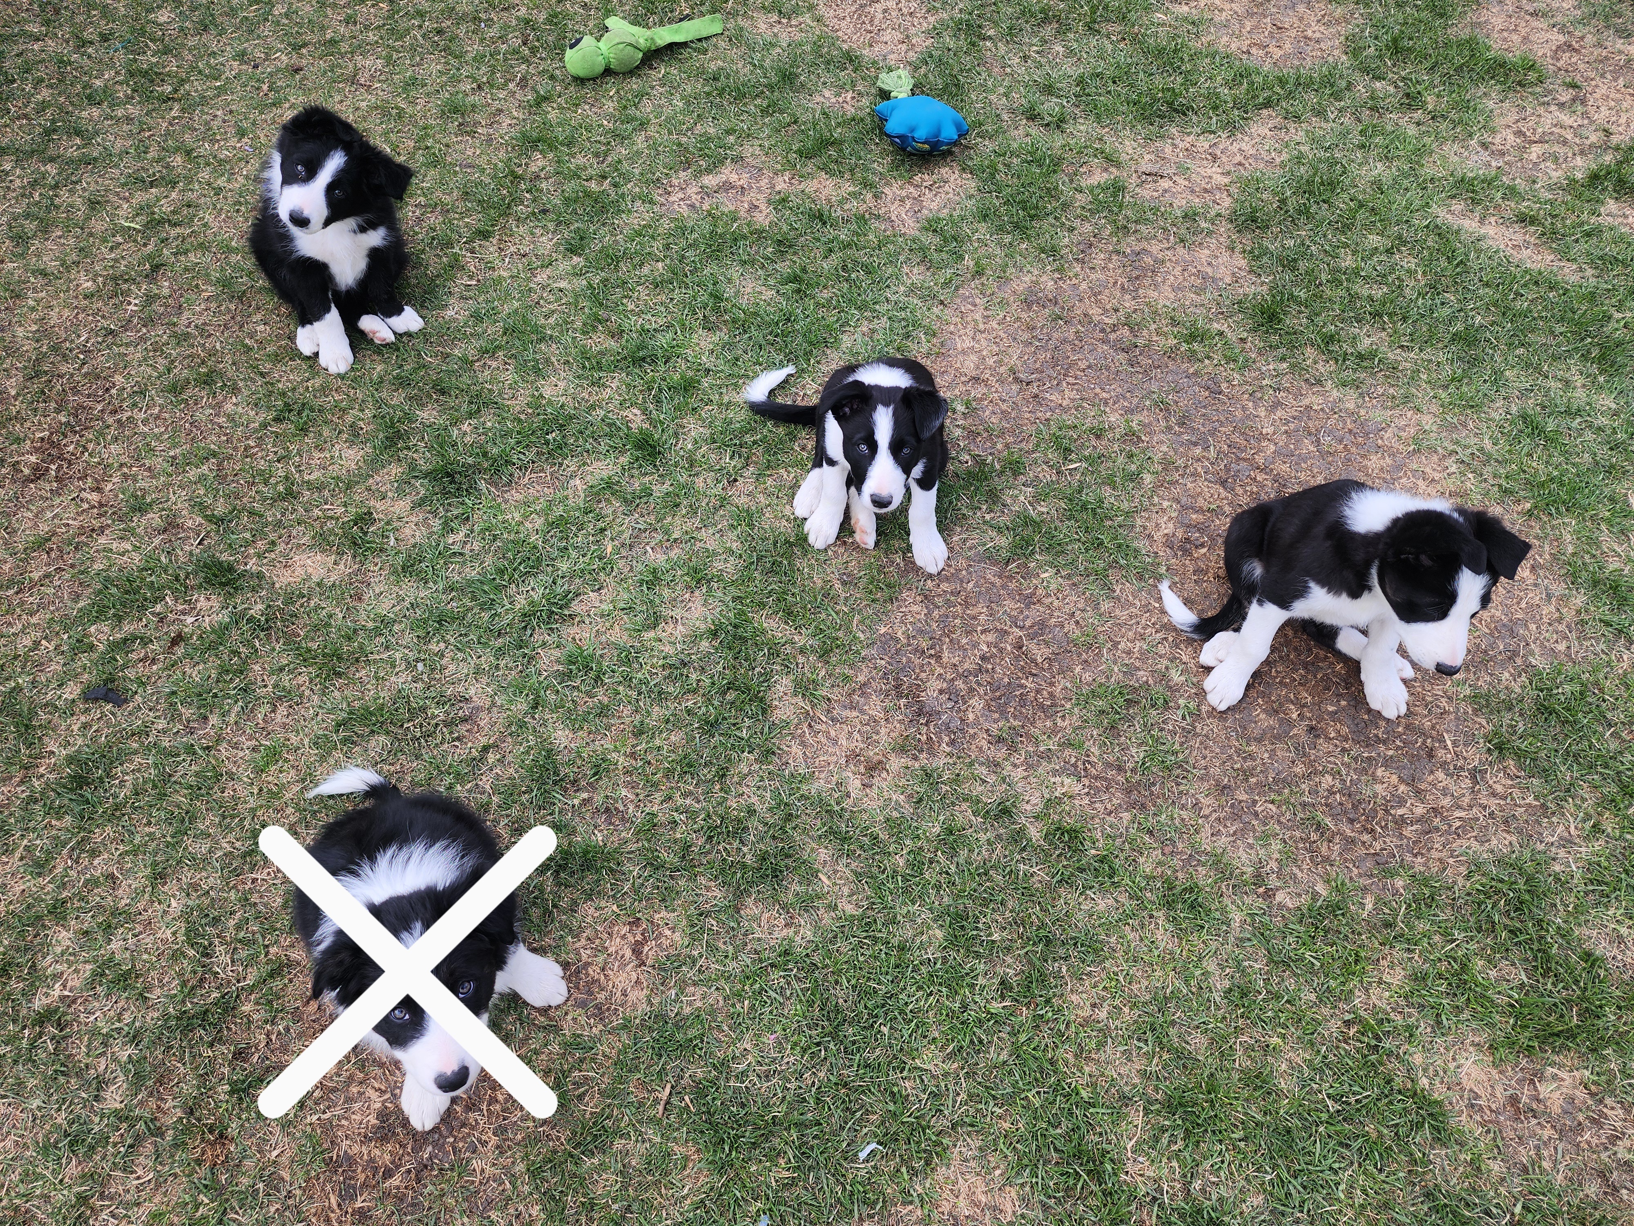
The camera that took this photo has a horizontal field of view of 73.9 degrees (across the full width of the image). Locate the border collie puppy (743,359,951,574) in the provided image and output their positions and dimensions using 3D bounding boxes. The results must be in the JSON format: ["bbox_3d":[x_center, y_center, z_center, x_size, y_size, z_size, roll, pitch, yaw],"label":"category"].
[{"bbox_3d":[0.020,-0.229,1.265,0.264,0.255,0.260,5,53,3],"label":"border collie puppy"}]

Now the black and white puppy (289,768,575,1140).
[{"bbox_3d":[-0.355,0.270,0.968,0.210,0.270,0.330,-15,52,-12],"label":"black and white puppy"}]

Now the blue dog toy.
[{"bbox_3d":[0.185,-0.888,1.874,0.163,0.076,0.194,5,53,3],"label":"blue dog toy"}]

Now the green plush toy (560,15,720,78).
[{"bbox_3d":[-0.329,-1.088,2.024,0.337,0.076,0.153,-27,58,-19],"label":"green plush toy"}]

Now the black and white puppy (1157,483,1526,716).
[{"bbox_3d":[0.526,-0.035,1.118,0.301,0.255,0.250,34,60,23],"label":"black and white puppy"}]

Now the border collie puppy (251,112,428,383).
[{"bbox_3d":[-0.669,-0.534,1.457,0.204,0.316,0.265,-32,59,-22],"label":"border collie puppy"}]

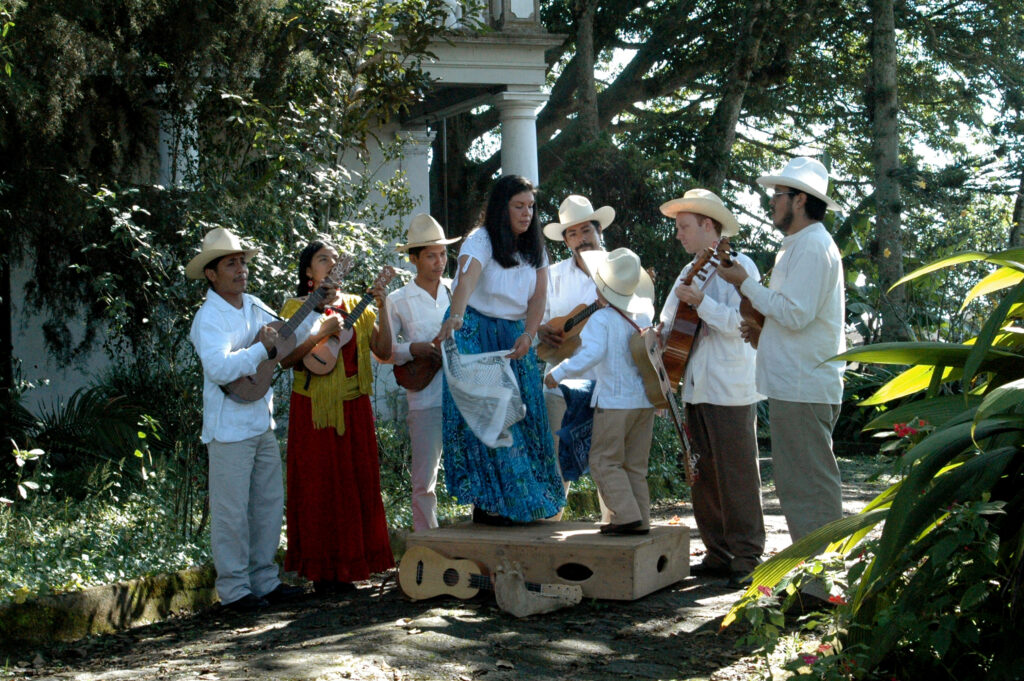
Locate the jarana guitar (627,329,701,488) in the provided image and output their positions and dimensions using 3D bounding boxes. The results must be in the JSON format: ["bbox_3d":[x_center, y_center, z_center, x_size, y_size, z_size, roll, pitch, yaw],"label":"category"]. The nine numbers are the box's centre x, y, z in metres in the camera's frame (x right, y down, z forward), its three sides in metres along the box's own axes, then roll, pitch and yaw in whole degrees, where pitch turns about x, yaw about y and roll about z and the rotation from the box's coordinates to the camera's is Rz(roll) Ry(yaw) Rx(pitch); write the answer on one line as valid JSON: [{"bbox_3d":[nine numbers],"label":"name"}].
[{"bbox_3d":[0.683,0.297,6.750,0.105,0.740,0.230,-16,-2,19],"label":"jarana guitar"}]

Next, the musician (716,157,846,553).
[{"bbox_3d":[1.103,0.170,6.050,0.540,1.846,0.520,-1,1,9],"label":"musician"}]

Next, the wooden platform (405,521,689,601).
[{"bbox_3d":[0.168,1.014,6.904,1.170,0.230,0.630,-2,1,29],"label":"wooden platform"}]

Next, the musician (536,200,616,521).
[{"bbox_3d":[0.329,0.176,7.420,0.540,1.817,0.450,-1,1,-9],"label":"musician"}]

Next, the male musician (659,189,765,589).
[{"bbox_3d":[0.920,0.209,6.780,0.500,1.812,0.520,-2,1,-28],"label":"male musician"}]

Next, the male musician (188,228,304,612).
[{"bbox_3d":[-1.200,0.341,6.680,0.510,1.695,0.460,-2,2,-41],"label":"male musician"}]

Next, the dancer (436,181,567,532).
[{"bbox_3d":[-0.050,0.042,6.970,0.570,1.651,0.540,-2,1,-34],"label":"dancer"}]

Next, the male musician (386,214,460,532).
[{"bbox_3d":[-0.430,0.237,7.520,0.520,1.755,0.440,-2,1,-22],"label":"male musician"}]

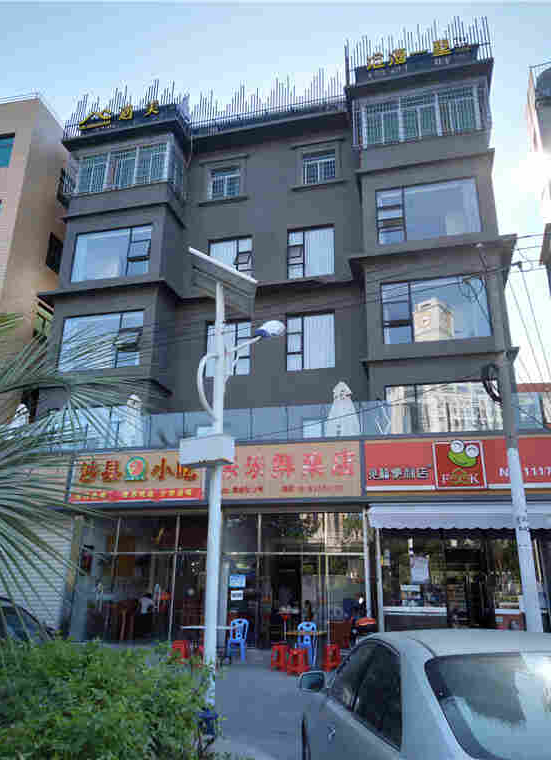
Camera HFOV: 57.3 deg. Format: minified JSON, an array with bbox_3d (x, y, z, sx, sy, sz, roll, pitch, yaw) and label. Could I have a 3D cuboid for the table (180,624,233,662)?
[{"bbox_3d":[-1.415,5.583,10.624,1.050,0.730,0.620,-4,-19,12],"label":"table"}]

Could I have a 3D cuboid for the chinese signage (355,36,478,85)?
[{"bbox_3d":[5.094,-11.543,18.406,4.241,1.268,0.200,-4,-20,12],"label":"chinese signage"}]

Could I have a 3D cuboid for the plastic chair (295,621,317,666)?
[{"bbox_3d":[0.624,5.314,10.235,0.430,0.800,0.480,-6,-21,18],"label":"plastic chair"}]

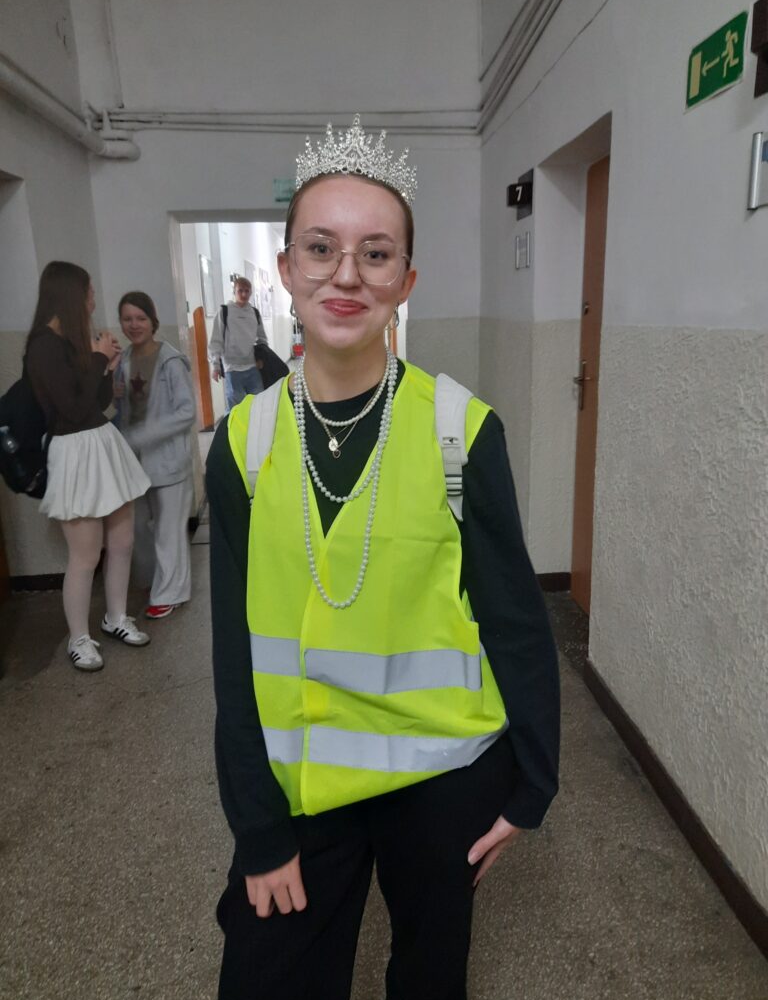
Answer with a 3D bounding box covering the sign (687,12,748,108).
[{"bbox_3d":[0.821,-1.080,1.831,0.012,0.148,0.295,-2,14,-2],"label":"sign"}]

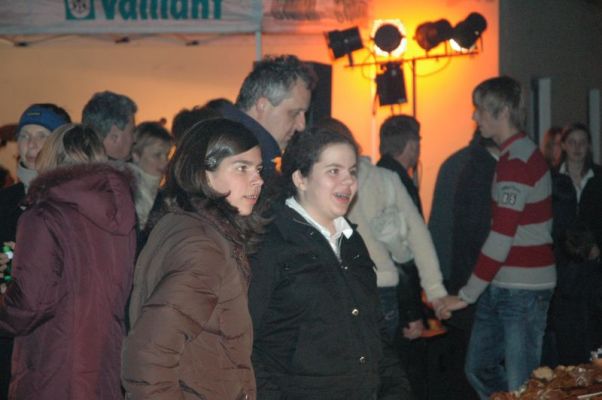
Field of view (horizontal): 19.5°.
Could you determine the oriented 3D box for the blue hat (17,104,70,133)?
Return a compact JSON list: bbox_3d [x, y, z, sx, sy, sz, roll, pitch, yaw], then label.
[{"bbox_3d":[-0.940,-0.286,6.400,0.190,0.135,0.220,1,2,17],"label":"blue hat"}]

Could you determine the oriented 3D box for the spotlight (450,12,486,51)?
[{"bbox_3d":[1.143,-1.149,12.000,0.220,0.220,0.300,-1,-23,-23],"label":"spotlight"}]

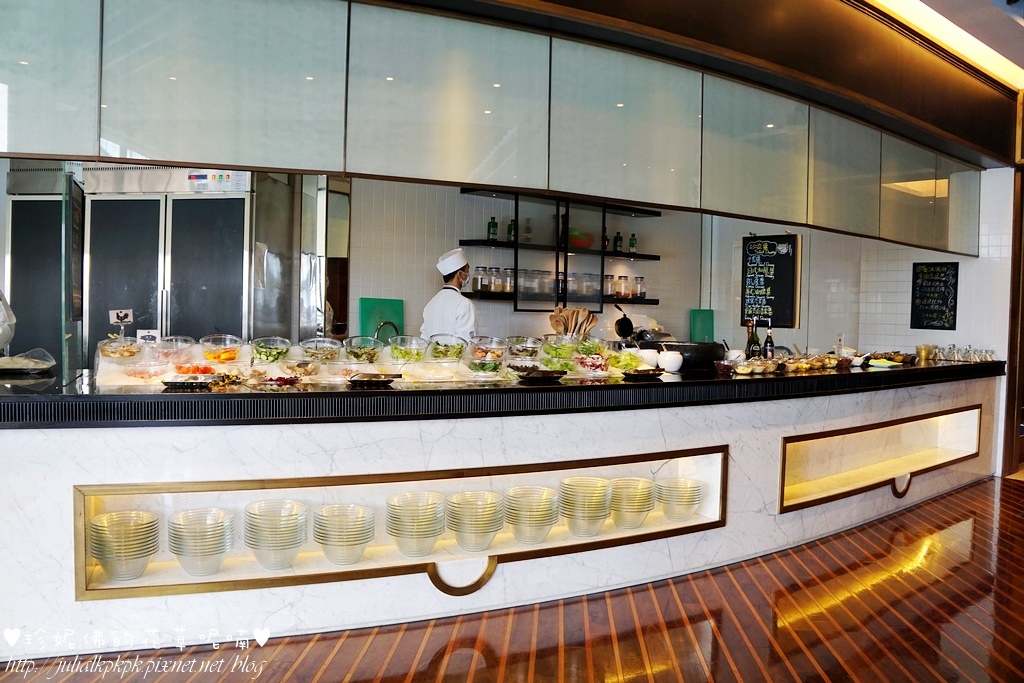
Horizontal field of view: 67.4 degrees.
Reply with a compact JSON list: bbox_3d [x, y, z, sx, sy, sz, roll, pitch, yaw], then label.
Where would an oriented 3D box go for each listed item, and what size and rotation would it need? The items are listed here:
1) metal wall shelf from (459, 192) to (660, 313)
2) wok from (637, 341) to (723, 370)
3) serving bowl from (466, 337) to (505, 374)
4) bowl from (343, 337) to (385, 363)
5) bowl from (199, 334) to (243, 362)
[{"bbox_3d":[0.498,-0.754,7.088,2.120,1.020,0.345,0,2,-36],"label":"metal wall shelf"},{"bbox_3d":[1.086,0.103,4.950,0.590,0.190,0.590,1,2,0],"label":"wok"},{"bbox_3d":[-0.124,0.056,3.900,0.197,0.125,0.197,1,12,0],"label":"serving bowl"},{"bbox_3d":[-0.676,0.037,3.510,0.185,0.095,0.185,0,11,-23],"label":"bowl"},{"bbox_3d":[-1.259,0.035,3.323,0.188,0.095,0.188,0,11,-15],"label":"bowl"}]

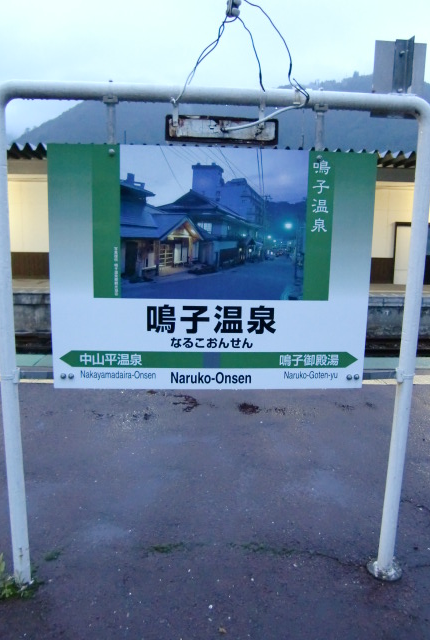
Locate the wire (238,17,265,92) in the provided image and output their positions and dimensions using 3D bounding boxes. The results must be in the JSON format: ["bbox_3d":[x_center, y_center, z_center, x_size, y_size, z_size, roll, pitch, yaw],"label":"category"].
[{"bbox_3d":[0.127,-0.921,1.798,0.100,0.245,0.030,0,11,-4],"label":"wire"}]

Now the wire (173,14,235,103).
[{"bbox_3d":[-0.037,-0.900,1.791,0.210,0.305,0.035,0,11,-4],"label":"wire"}]

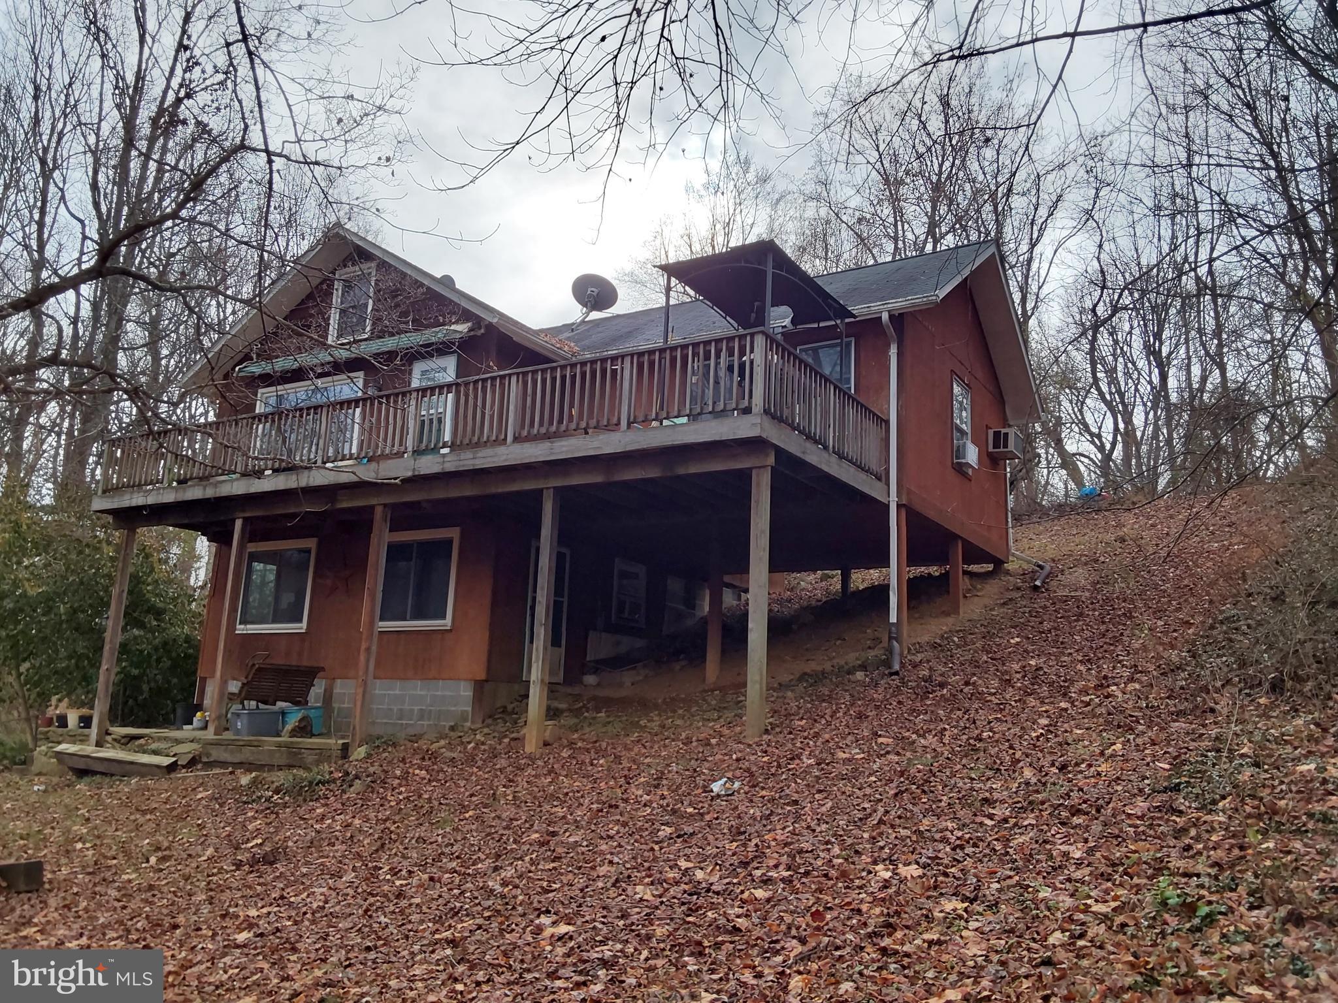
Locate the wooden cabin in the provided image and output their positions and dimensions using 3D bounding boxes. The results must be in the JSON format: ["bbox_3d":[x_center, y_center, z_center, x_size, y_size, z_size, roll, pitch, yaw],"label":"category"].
[{"bbox_3d":[-0.812,0.205,18.734,12.460,8.400,11.380,-5,-14,31],"label":"wooden cabin"}]

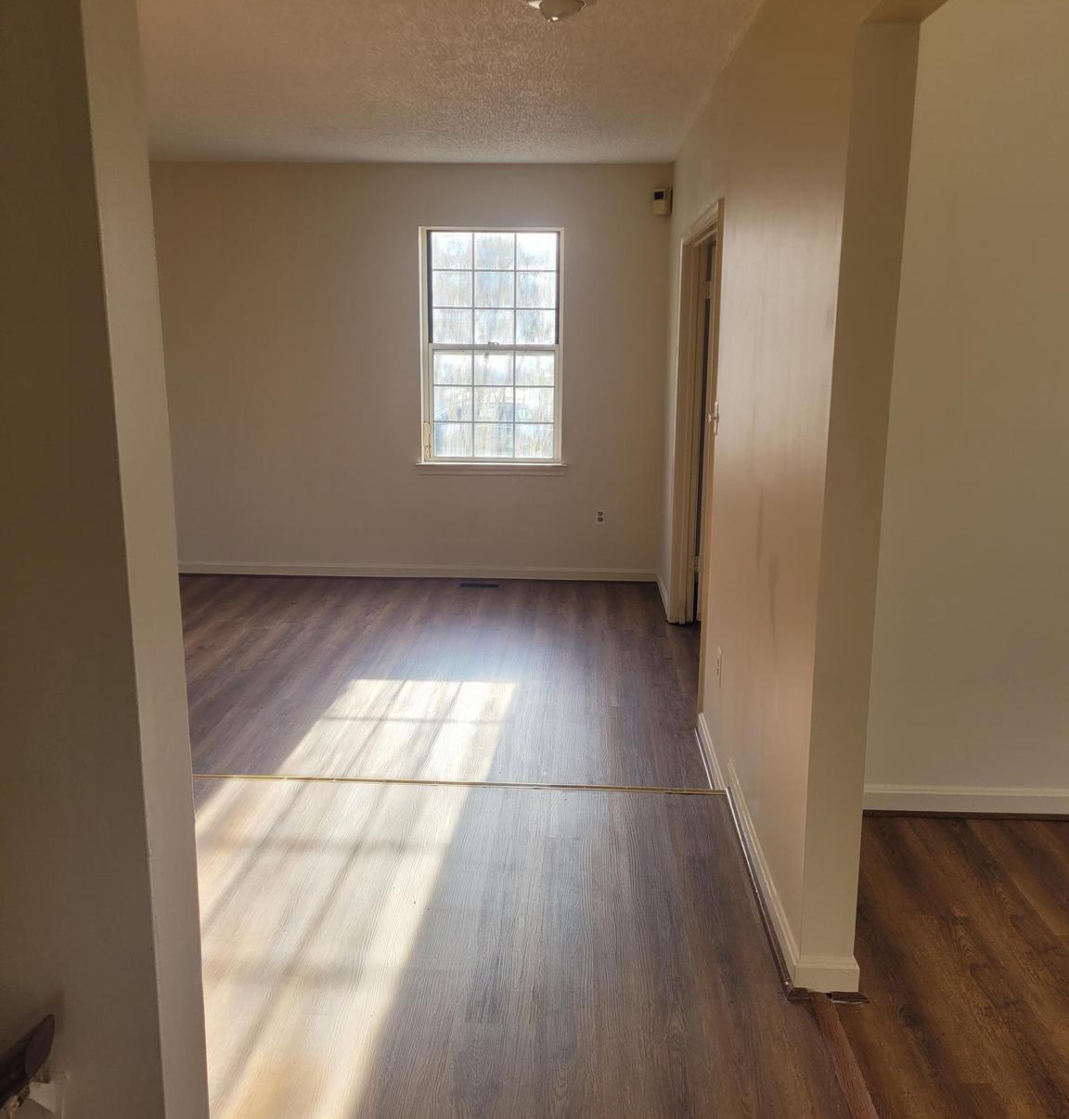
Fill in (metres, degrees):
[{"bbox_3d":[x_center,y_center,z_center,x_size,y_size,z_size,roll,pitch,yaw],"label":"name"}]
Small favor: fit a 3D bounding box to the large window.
[{"bbox_3d":[-0.262,-1.312,6.652,0.867,1.429,0.110,1,12,2],"label":"large window"}]

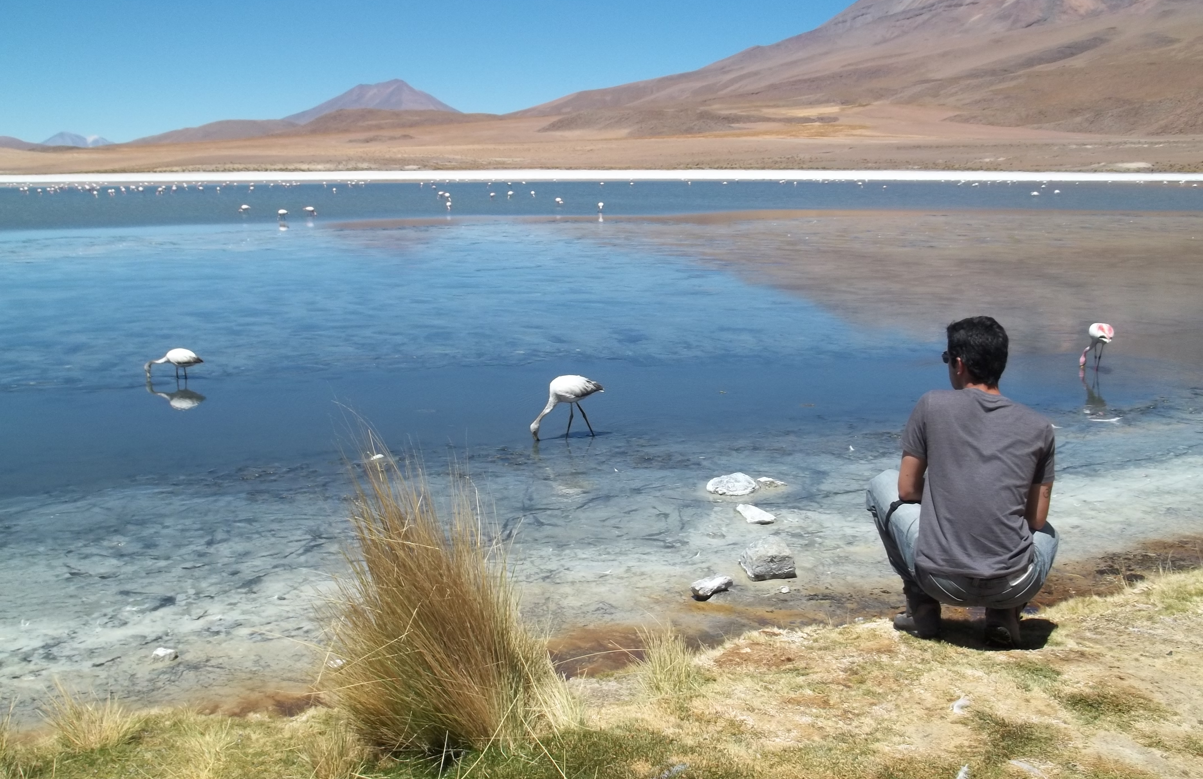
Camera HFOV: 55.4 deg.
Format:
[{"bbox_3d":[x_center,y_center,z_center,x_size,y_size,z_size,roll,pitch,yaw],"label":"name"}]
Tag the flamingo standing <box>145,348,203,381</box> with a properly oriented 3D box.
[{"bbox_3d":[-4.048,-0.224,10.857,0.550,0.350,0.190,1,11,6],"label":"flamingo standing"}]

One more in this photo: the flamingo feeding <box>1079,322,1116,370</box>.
[{"bbox_3d":[4.924,-0.421,11.390,0.210,0.500,0.460,-2,11,-11],"label":"flamingo feeding"}]

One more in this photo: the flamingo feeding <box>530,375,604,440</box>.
[{"bbox_3d":[-0.251,0.142,8.392,0.550,0.485,0.190,-3,11,-17],"label":"flamingo feeding"}]

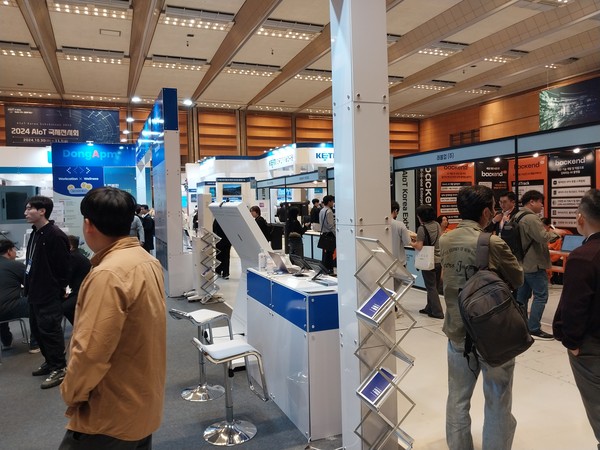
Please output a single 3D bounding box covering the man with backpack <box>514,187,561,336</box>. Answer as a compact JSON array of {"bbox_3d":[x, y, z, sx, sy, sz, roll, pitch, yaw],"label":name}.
[{"bbox_3d":[2.826,0.438,5.364,0.460,1.700,0.480,-1,3,18],"label":"man with backpack"}]

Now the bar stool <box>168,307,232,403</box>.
[{"bbox_3d":[-0.848,1.105,3.964,0.440,0.750,0.385,-4,4,-42],"label":"bar stool"}]

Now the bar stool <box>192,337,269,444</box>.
[{"bbox_3d":[-0.500,1.159,3.258,0.440,0.690,0.385,-3,3,-29],"label":"bar stool"}]

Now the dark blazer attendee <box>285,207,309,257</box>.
[{"bbox_3d":[-0.105,0.293,11.830,0.460,1.530,0.460,-3,3,-28],"label":"dark blazer attendee"}]

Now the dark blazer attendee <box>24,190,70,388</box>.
[{"bbox_3d":[-2.473,0.614,4.433,0.470,1.790,0.360,0,4,37],"label":"dark blazer attendee"}]

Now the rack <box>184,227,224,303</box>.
[{"bbox_3d":[-1.585,0.666,7.891,0.400,1.280,0.300,-2,3,0],"label":"rack"}]

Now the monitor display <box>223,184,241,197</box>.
[{"bbox_3d":[-3.295,-1.704,22.000,0.910,0.520,0.070,-3,3,-23],"label":"monitor display"}]

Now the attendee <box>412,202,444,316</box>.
[{"bbox_3d":[1.826,0.496,6.356,0.460,1.550,0.360,-4,4,-38],"label":"attendee"}]

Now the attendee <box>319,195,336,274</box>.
[{"bbox_3d":[0.651,0.234,10.126,0.340,1.770,0.480,-3,3,-24],"label":"attendee"}]

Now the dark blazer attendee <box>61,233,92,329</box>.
[{"bbox_3d":[-2.835,0.805,5.543,0.680,1.320,0.500,-1,3,22],"label":"dark blazer attendee"}]

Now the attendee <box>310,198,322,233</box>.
[{"bbox_3d":[0.521,0.051,14.222,0.350,1.730,0.470,-2,3,-8],"label":"attendee"}]

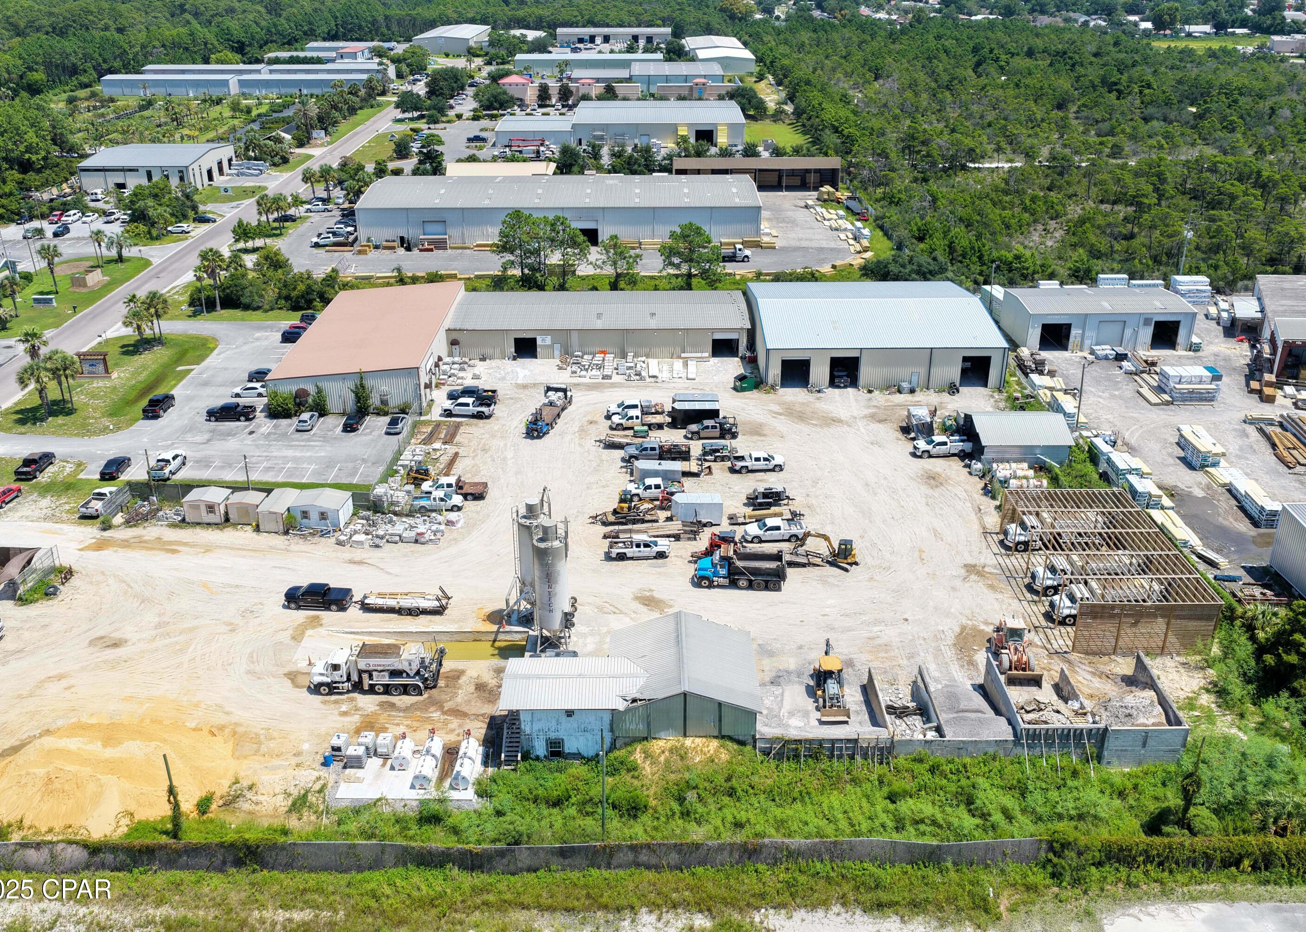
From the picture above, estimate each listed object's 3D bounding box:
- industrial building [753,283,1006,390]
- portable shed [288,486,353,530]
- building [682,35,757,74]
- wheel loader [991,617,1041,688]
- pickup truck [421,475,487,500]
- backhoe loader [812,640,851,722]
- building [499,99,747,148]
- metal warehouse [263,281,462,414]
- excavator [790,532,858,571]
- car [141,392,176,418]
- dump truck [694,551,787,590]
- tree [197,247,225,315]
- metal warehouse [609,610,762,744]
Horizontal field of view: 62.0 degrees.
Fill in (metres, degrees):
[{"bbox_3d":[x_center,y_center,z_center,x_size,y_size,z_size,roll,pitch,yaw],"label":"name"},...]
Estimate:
[{"bbox_3d":[29.409,-19.535,150.536,30.500,7.600,29.600,0,26,0],"label":"industrial building"},{"bbox_3d":[-32.750,4.174,107.653,4.900,2.750,3.750,4,26,7],"label":"portable shed"},{"bbox_3d":[26.844,-179.140,472.555,26.000,7.100,85.000,0,26,-1],"label":"building"},{"bbox_3d":[28.517,14.160,85.677,2.650,3.250,6.800,0,26,0],"label":"wheel loader"},{"bbox_3d":[-20.750,2.183,113.472,6.750,2.050,2.350,1,26,2],"label":"pickup truck"},{"bbox_3d":[13.500,16.201,82.588,2.200,3.300,6.600,0,26,1],"label":"backhoe loader"},{"bbox_3d":[-8.685,-97.275,306.750,66.000,7.200,42.000,0,26,0],"label":"building"},{"bbox_3d":[-37.900,-17.141,148.896,19.100,6.150,37.000,0,26,0],"label":"metal warehouse"},{"bbox_3d":[16.170,7.608,101.045,6.300,3.050,2.600,6,26,13],"label":"excavator"},{"bbox_3d":[-60.402,-7.577,133.095,2.030,1.940,5.850,1,26,2],"label":"car"},{"bbox_3d":[7.980,9.100,97.657,8.300,3.300,2.600,2,26,4],"label":"dump truck"},{"bbox_3d":[-65.924,-27.986,163.722,4.200,9.800,4.200,0,26,0],"label":"tree"},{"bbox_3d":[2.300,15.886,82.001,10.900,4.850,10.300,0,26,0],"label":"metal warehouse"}]

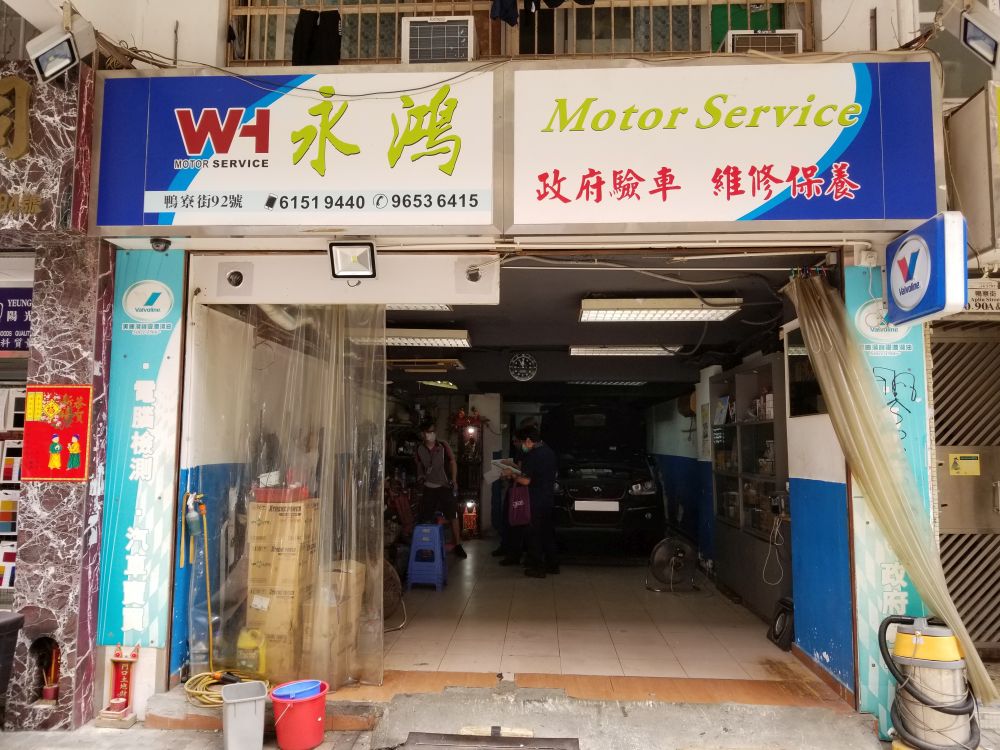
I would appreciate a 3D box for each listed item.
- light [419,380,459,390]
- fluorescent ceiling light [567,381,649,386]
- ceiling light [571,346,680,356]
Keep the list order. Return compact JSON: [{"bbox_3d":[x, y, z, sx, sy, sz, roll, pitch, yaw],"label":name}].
[{"bbox_3d":[-1.013,0.131,12.008,0.600,0.100,0.900,0,-5,3],"label":"light"},{"bbox_3d":[1.635,0.114,11.712,1.210,0.070,0.620,0,-5,3],"label":"fluorescent ceiling light"},{"bbox_3d":[1.389,-0.309,8.354,1.210,0.090,0.600,0,-5,3],"label":"ceiling light"}]

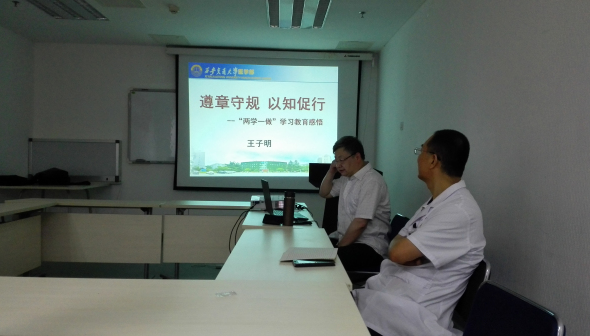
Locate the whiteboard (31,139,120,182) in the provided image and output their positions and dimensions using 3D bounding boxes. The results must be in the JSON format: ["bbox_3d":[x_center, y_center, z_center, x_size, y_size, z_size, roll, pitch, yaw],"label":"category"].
[{"bbox_3d":[-2.701,-0.086,5.463,1.135,0.555,0.035,1,1,-2],"label":"whiteboard"}]

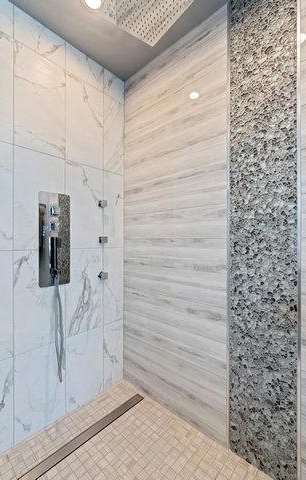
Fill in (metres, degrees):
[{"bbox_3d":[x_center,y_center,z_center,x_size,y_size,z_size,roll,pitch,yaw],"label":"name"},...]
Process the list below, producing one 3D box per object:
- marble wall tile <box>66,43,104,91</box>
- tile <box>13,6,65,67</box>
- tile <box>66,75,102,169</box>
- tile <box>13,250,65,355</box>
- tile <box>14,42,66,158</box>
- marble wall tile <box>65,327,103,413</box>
[{"bbox_3d":[-0.496,-1.258,1.567,0.010,0.198,0.303,0,0,43],"label":"marble wall tile"},{"bbox_3d":[-0.704,-1.258,1.346,0.010,0.198,0.303,0,0,43],"label":"tile"},{"bbox_3d":[-0.496,-0.854,1.567,0.010,0.610,0.303,0,0,43],"label":"tile"},{"bbox_3d":[-0.703,0.365,1.344,0.010,0.610,0.303,0,0,43],"label":"tile"},{"bbox_3d":[-0.704,-0.854,1.345,0.010,0.610,0.303,0,0,43],"label":"tile"},{"bbox_3d":[-0.496,0.927,1.565,0.010,0.513,0.303,0,0,43],"label":"marble wall tile"}]

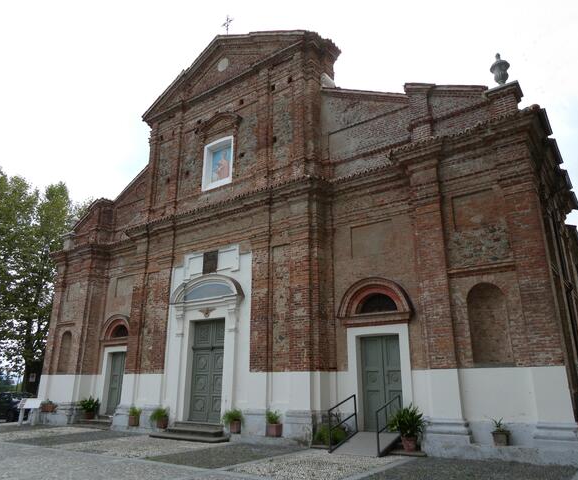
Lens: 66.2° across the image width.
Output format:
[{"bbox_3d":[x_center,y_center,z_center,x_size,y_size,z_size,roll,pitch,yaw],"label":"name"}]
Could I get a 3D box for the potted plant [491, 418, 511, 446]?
[{"bbox_3d":[4.534,4.097,9.471,0.385,0.538,0.385,-12,-21,34],"label":"potted plant"}]

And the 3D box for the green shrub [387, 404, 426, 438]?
[{"bbox_3d":[2.938,4.507,11.049,0.830,0.760,0.830,-12,-22,33],"label":"green shrub"}]

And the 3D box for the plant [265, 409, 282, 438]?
[{"bbox_3d":[-0.440,5.200,12.612,0.454,0.769,0.454,-12,-21,34],"label":"plant"}]

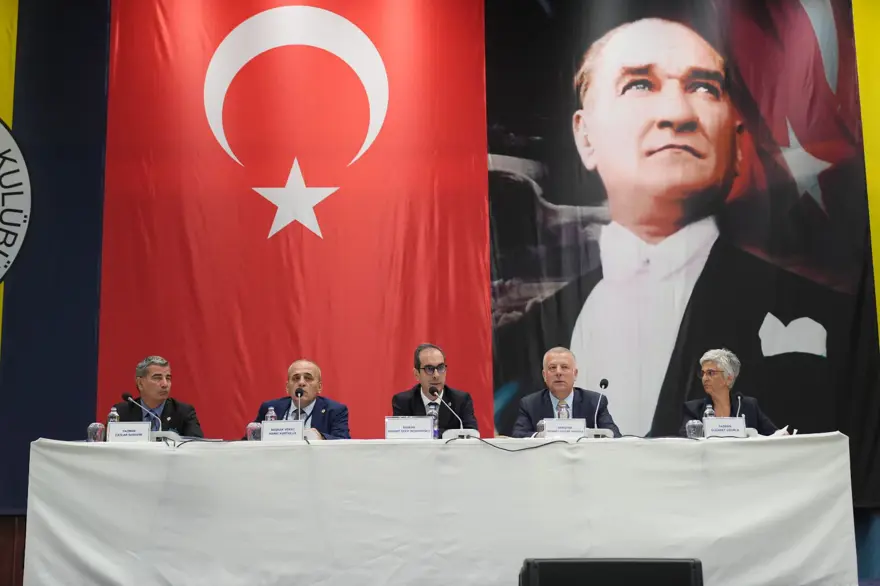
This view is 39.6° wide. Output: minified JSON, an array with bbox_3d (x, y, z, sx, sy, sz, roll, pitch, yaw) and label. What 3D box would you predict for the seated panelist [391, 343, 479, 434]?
[{"bbox_3d":[-0.015,0.882,6.314,0.530,1.290,0.780,1,-10,-6],"label":"seated panelist"}]

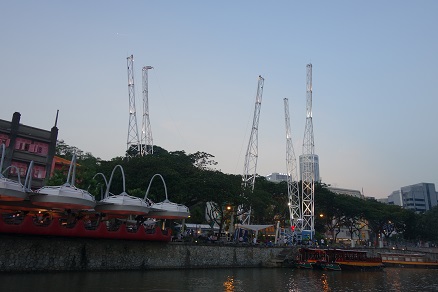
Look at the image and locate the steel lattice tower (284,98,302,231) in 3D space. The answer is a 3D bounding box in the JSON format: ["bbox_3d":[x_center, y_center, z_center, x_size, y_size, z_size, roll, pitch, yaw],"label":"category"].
[{"bbox_3d":[19.180,5.080,89.900,2.300,39.000,2.300,1,-19,-4],"label":"steel lattice tower"}]

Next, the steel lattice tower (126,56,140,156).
[{"bbox_3d":[-18.260,0.080,73.100,2.300,38.500,2.300,0,-11,-15],"label":"steel lattice tower"}]

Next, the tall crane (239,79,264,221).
[{"bbox_3d":[7.930,2.830,81.400,2.300,39.000,2.300,11,-10,-20],"label":"tall crane"}]

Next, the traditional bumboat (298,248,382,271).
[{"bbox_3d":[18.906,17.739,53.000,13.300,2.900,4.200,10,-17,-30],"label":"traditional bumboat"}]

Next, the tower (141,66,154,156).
[{"bbox_3d":[-15.500,0.140,73.300,2.300,38.500,2.300,12,-24,-42],"label":"tower"}]

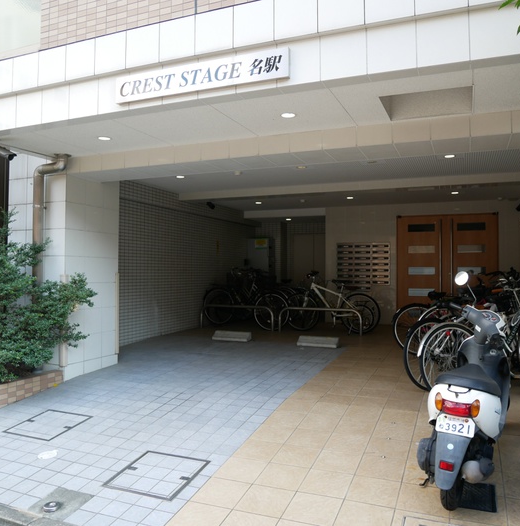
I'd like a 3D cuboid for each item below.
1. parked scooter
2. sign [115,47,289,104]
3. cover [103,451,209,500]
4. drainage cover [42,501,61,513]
[{"bbox_3d":[1.421,0.785,3.290,0.660,1.220,1.680,1,6,33],"label":"parked scooter"},{"bbox_3d":[-0.445,-1.321,3.502,1.396,0.192,0.050,0,-1,22],"label":"sign"},{"bbox_3d":[-0.706,1.483,3.395,0.532,0.030,0.522,0,5,22],"label":"cover"},{"bbox_3d":[-1.293,1.513,3.013,0.105,0.035,0.105,-2,5,0],"label":"drainage cover"}]

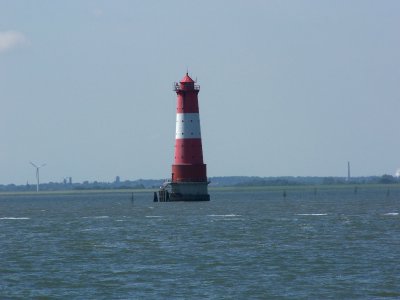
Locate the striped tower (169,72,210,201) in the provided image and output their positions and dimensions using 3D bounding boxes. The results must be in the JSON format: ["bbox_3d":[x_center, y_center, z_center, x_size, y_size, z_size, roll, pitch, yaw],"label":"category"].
[{"bbox_3d":[-3.010,-3.620,1077.000,11.800,35.600,11.800,-1,-1,0],"label":"striped tower"}]

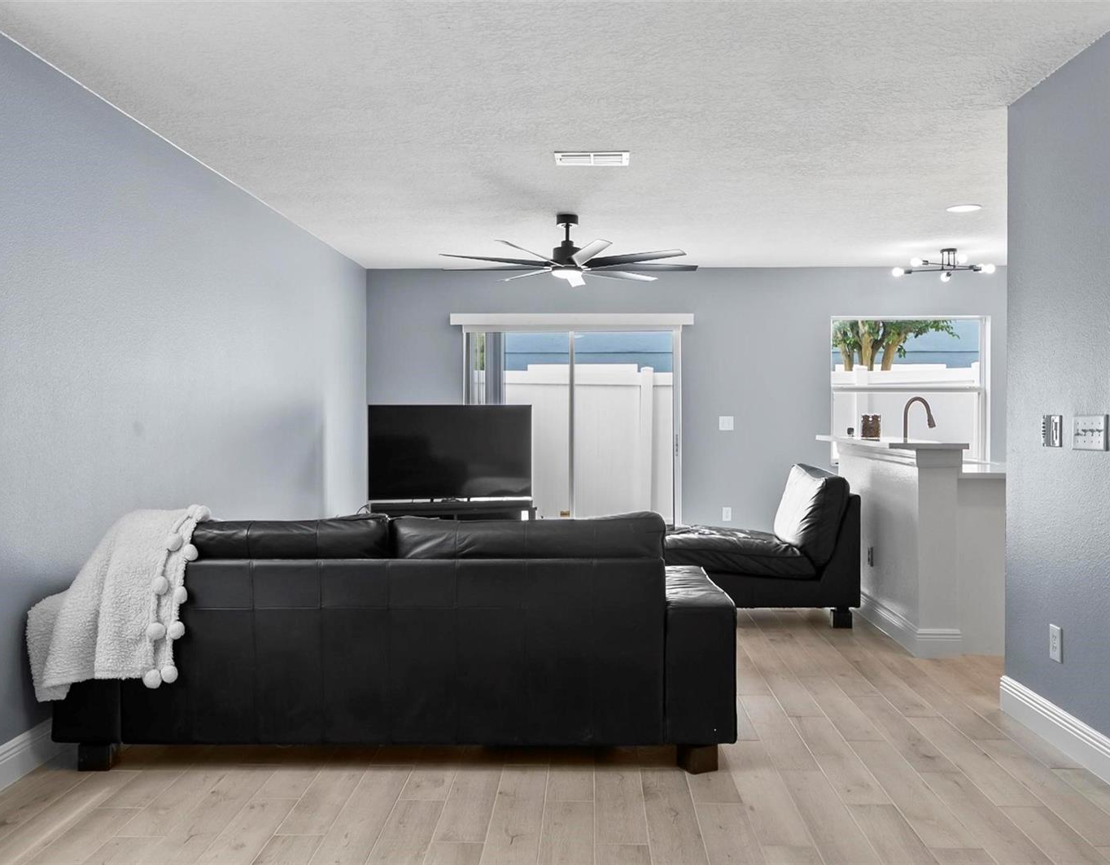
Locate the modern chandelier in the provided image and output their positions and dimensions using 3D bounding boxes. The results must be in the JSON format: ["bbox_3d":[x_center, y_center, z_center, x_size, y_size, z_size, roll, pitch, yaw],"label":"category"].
[{"bbox_3d":[2.869,-1.268,6.896,0.780,0.190,0.800,0,1,2],"label":"modern chandelier"}]

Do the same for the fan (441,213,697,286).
[{"bbox_3d":[0.085,-1.140,5.739,1.600,0.400,1.600,0,1,2],"label":"fan"}]

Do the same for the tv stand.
[{"bbox_3d":[-0.780,0.817,7.171,1.220,0.510,0.420,0,1,-13],"label":"tv stand"}]

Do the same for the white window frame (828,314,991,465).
[{"bbox_3d":[2.942,-0.351,7.812,1.330,1.250,0.120,0,1,2],"label":"white window frame"}]

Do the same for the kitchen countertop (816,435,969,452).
[{"bbox_3d":[1.876,0.058,5.337,0.395,0.035,1.460,0,1,2],"label":"kitchen countertop"}]

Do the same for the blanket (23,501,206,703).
[{"bbox_3d":[-1.467,0.567,3.408,0.540,0.630,0.580,0,1,2],"label":"blanket"}]

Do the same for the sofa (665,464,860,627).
[{"bbox_3d":[1.011,0.664,5.781,1.420,0.870,1.000,0,1,-1],"label":"sofa"}]

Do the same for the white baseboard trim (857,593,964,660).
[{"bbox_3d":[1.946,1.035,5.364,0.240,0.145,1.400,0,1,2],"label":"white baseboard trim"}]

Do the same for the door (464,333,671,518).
[{"bbox_3d":[0.141,0.077,7.903,1.770,1.950,0.120,0,1,2],"label":"door"}]

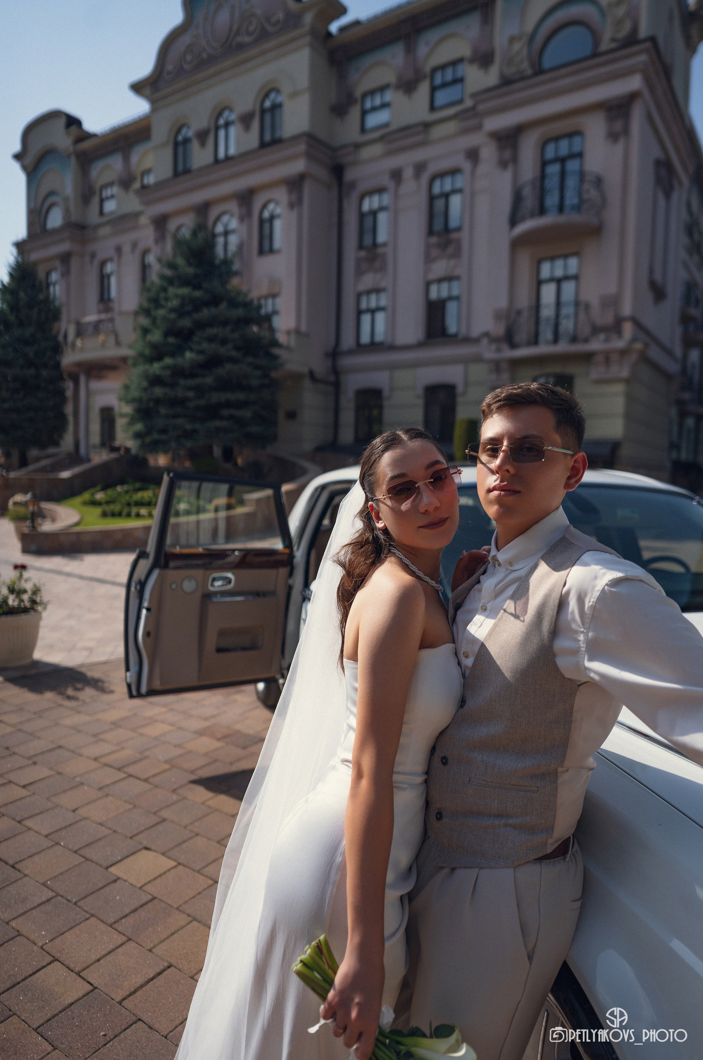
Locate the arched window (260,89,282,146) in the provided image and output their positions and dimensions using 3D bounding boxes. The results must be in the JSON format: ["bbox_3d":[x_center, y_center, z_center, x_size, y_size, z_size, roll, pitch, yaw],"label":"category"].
[{"bbox_3d":[-2.852,-14.771,25.337,1.058,1.936,0.200,3,4,34],"label":"arched window"}]

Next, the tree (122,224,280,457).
[{"bbox_3d":[-4.100,-5.100,19.300,4.300,6.500,4.300,1,3,0],"label":"tree"}]

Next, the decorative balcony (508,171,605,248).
[{"bbox_3d":[5.737,-9.178,20.036,2.800,1.500,1.200,3,4,34],"label":"decorative balcony"}]

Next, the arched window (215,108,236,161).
[{"bbox_3d":[-4.745,-14.883,26.612,1.078,1.936,0.200,3,4,34],"label":"arched window"}]

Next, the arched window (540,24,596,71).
[{"bbox_3d":[6.203,-13.890,20.302,1.680,1.220,0.220,3,4,34],"label":"arched window"}]

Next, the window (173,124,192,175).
[{"bbox_3d":[-6.614,-14.983,27.870,1.078,1.916,0.200,3,4,34],"label":"window"}]

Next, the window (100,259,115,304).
[{"bbox_3d":[-11.134,-11.406,32.382,1.120,1.840,0.220,3,4,34],"label":"window"}]

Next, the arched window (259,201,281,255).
[{"bbox_3d":[-2.923,-10.958,25.583,1.038,1.876,0.200,3,4,34],"label":"arched window"}]

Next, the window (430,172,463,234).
[{"bbox_3d":[3.099,-10.712,23.146,1.235,1.960,0.200,3,4,34],"label":"window"}]

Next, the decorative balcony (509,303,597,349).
[{"bbox_3d":[5.808,-5.922,20.427,2.650,1.120,0.700,3,4,34],"label":"decorative balcony"}]

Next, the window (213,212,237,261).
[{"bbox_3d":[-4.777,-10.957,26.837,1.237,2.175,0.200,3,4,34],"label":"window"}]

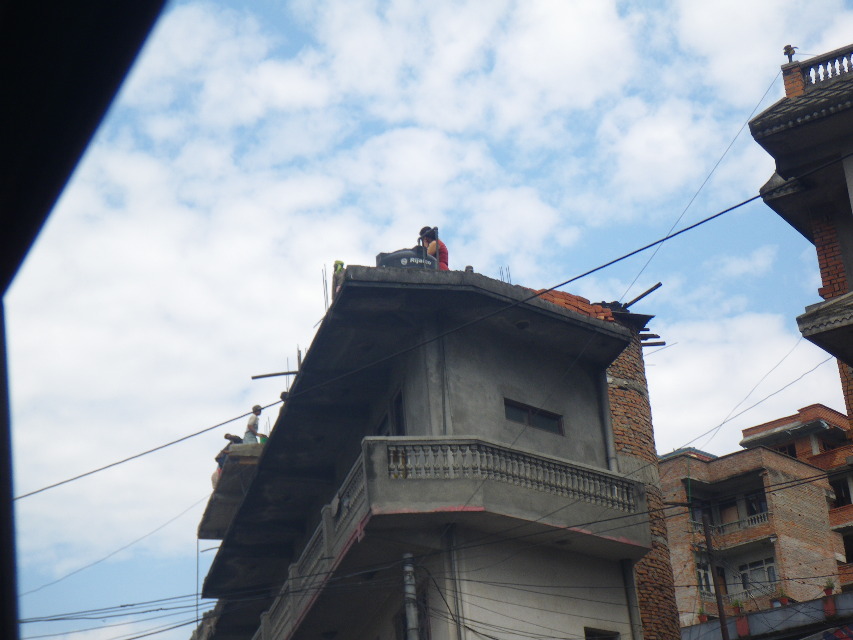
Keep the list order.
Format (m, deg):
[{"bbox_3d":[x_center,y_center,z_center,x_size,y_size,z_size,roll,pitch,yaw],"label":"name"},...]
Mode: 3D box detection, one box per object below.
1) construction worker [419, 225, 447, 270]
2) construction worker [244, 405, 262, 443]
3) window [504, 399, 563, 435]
[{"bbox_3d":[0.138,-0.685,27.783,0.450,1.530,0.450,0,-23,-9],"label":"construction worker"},{"bbox_3d":[-3.893,2.699,42.854,0.420,1.640,0.480,-2,-23,-5],"label":"construction worker"},{"bbox_3d":[1.568,1.447,27.944,1.271,0.327,0.100,18,-31,-41],"label":"window"}]

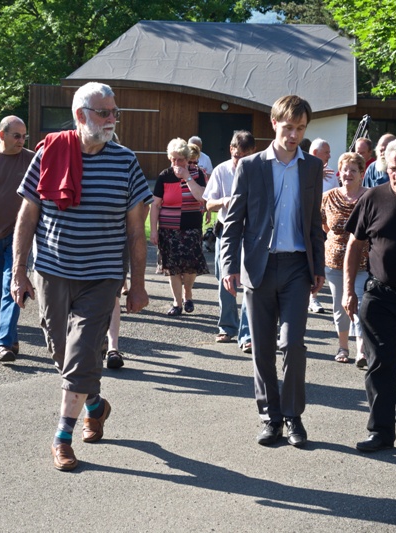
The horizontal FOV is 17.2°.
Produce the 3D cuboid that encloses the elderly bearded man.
[{"bbox_3d":[-0.591,0.024,6.450,0.680,1.850,0.800,1,6,-8],"label":"elderly bearded man"}]

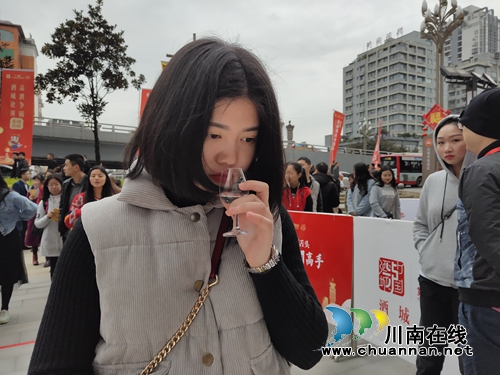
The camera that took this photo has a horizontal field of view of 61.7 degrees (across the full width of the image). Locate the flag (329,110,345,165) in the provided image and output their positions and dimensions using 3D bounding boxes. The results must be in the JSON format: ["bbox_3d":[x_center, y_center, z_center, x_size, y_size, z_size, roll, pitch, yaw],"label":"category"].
[{"bbox_3d":[2.804,-1.595,13.500,0.420,1.750,0.080,7,0,6],"label":"flag"}]

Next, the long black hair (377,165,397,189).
[{"bbox_3d":[1.580,-0.122,4.850,0.230,0.280,0.220,0,0,16],"label":"long black hair"}]

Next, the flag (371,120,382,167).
[{"bbox_3d":[4.548,-1.611,15.000,0.420,1.750,0.150,3,0,17],"label":"flag"}]

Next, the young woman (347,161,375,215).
[{"bbox_3d":[1.293,0.550,4.900,0.350,1.660,0.470,0,0,-30],"label":"young woman"}]

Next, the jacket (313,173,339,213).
[{"bbox_3d":[1.063,0.155,5.900,0.500,0.720,0.320,0,0,20],"label":"jacket"}]

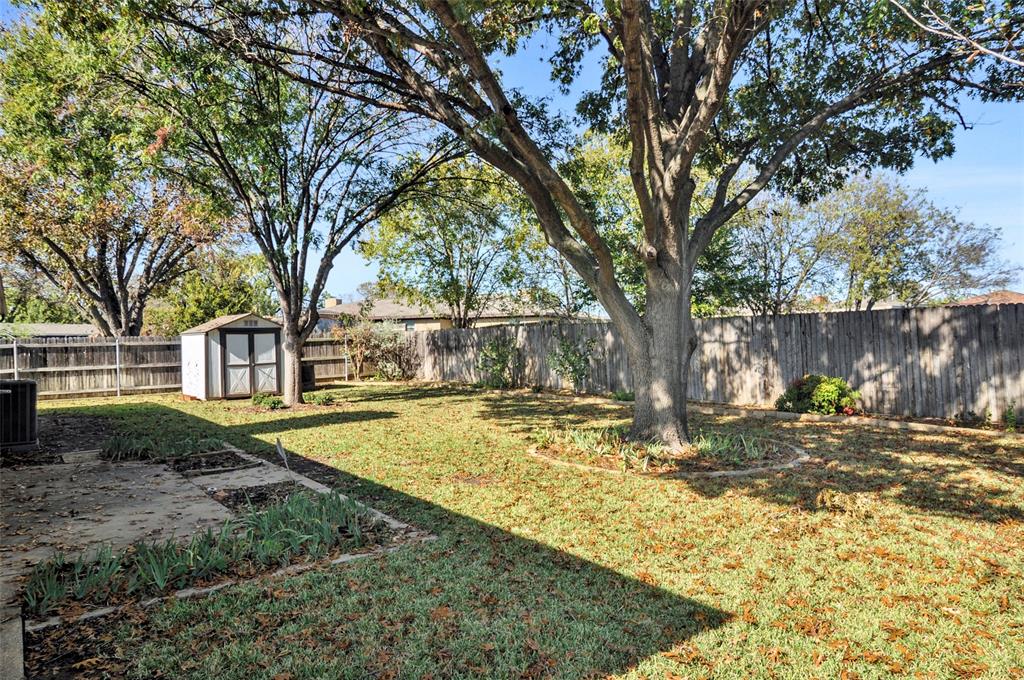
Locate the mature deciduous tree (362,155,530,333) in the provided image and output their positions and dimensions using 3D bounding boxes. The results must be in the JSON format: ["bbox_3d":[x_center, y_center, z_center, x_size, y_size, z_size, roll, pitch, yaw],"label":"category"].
[{"bbox_3d":[-2.800,-3.028,25.500,7.000,9.100,6.600,-2,0,-6],"label":"mature deciduous tree"}]

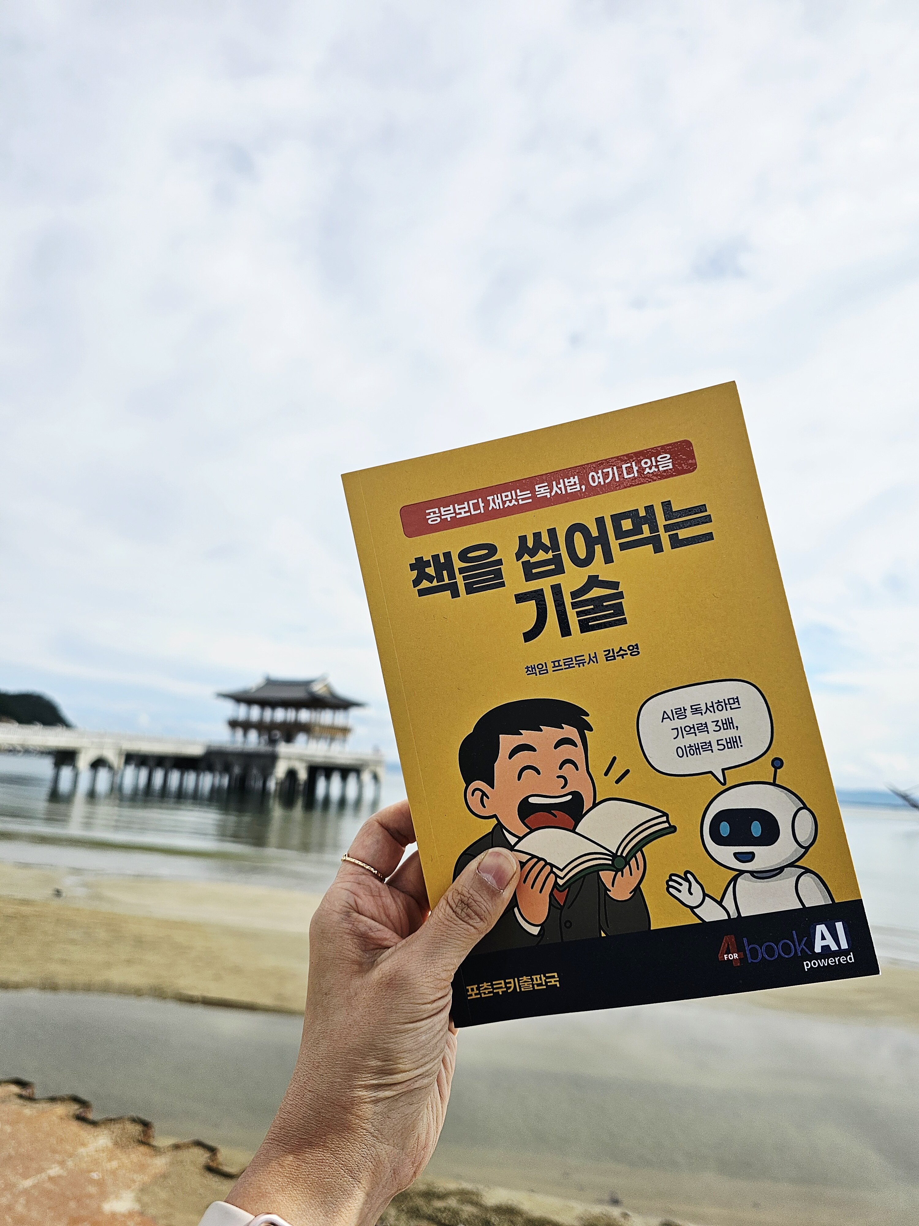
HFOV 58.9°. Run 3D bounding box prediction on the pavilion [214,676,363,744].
[{"bbox_3d":[-23.632,14.041,113.864,18.083,11.021,11.181,-3,-13,32],"label":"pavilion"}]

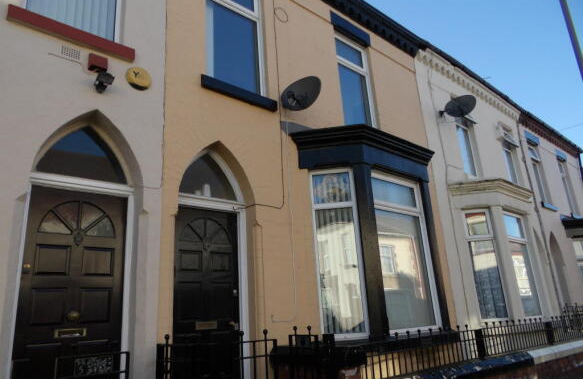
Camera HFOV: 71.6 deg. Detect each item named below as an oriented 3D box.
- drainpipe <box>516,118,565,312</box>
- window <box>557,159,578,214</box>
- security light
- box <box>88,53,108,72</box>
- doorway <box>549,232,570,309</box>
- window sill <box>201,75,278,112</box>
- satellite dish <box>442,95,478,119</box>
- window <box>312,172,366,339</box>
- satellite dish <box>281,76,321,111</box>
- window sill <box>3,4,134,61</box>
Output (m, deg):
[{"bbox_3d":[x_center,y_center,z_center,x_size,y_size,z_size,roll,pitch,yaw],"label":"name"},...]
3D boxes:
[{"bbox_3d":[6.646,0.654,10.843,0.090,5.600,0.100,10,-21,-40],"label":"drainpipe"},{"bbox_3d":[9.414,-0.036,13.819,0.950,1.900,0.130,10,-21,-40],"label":"window"},{"bbox_3d":[-1.716,-0.966,3.712,0.160,0.200,0.160,10,-21,-40],"label":"security light"},{"bbox_3d":[-1.824,-1.174,3.790,0.165,0.110,0.100,10,-21,-40],"label":"box"},{"bbox_3d":[7.324,2.330,11.120,0.910,2.400,0.250,10,-21,-40],"label":"doorway"},{"bbox_3d":[-0.640,-1.134,4.962,1.105,0.155,0.140,10,-21,-40],"label":"window sill"},{"bbox_3d":[3.539,-1.746,8.428,0.580,0.510,0.320,-13,-19,30],"label":"satellite dish"},{"bbox_3d":[0.578,0.772,5.070,0.580,2.100,0.100,-3,-16,-3],"label":"window"},{"bbox_3d":[0.106,-1.221,5.073,0.570,0.500,0.320,-12,-18,28],"label":"satellite dish"},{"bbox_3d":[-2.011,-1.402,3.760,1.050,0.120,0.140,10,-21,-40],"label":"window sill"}]

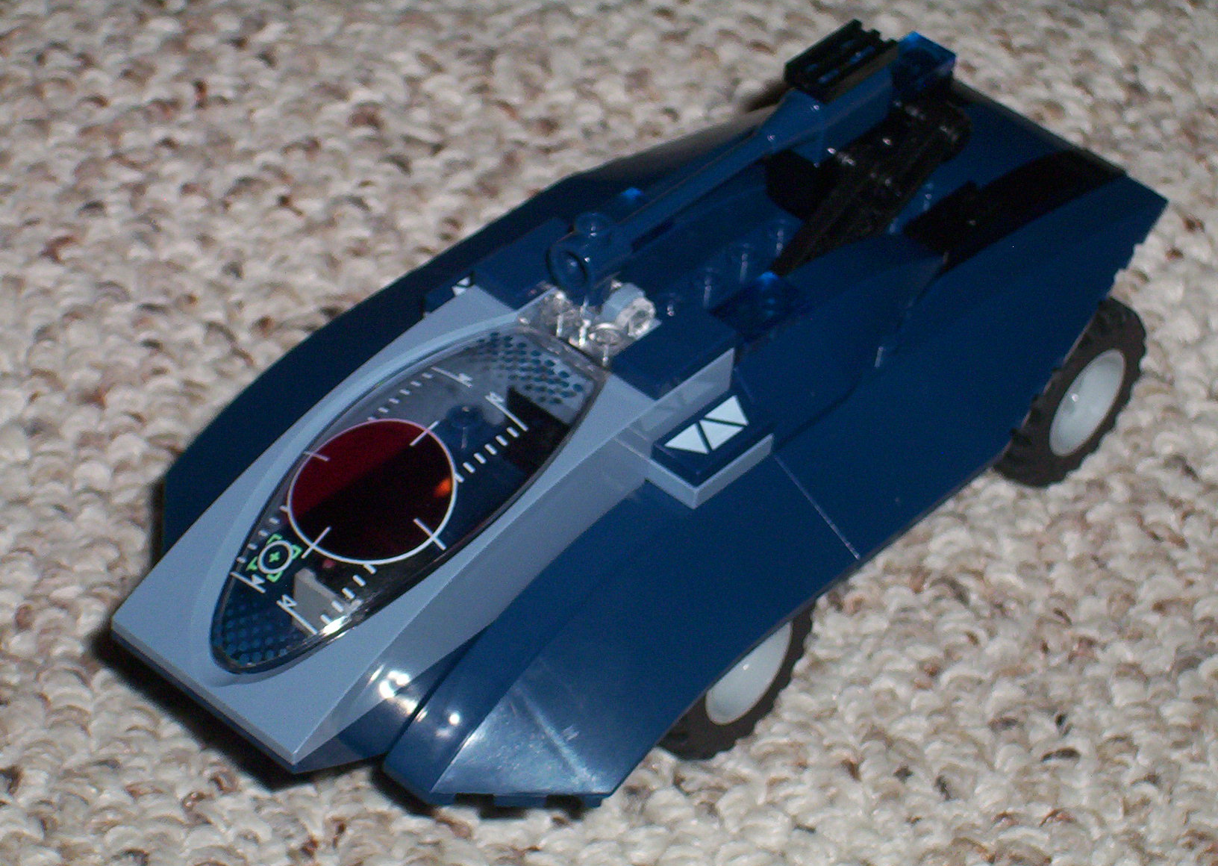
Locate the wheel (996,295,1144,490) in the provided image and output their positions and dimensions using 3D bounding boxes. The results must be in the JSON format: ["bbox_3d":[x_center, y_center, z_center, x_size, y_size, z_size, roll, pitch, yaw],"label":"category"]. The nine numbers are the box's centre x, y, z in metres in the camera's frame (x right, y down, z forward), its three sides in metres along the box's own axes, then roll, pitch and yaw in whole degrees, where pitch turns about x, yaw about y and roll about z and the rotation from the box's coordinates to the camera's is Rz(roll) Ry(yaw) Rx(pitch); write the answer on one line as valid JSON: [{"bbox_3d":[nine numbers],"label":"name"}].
[{"bbox_3d":[0.065,-0.008,0.647,0.014,0.030,0.030,33,48,26],"label":"wheel"}]

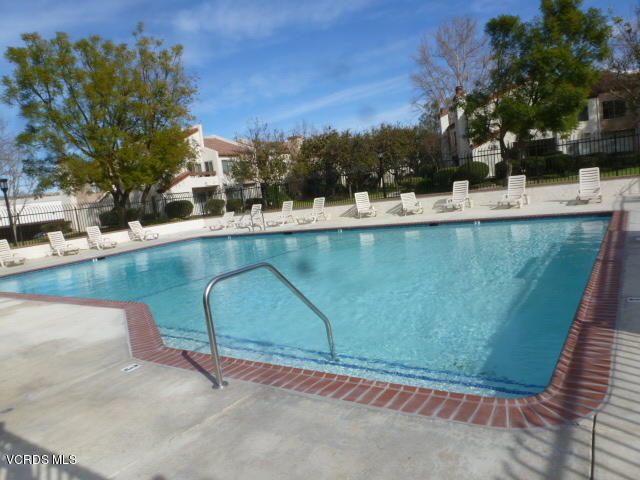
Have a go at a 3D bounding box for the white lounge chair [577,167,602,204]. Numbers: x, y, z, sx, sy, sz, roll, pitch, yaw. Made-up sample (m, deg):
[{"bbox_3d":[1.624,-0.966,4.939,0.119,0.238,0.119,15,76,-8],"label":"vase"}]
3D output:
[{"bbox_3d":[8.767,-1.793,14.472,0.690,1.043,1.580,-3,8,35],"label":"white lounge chair"}]

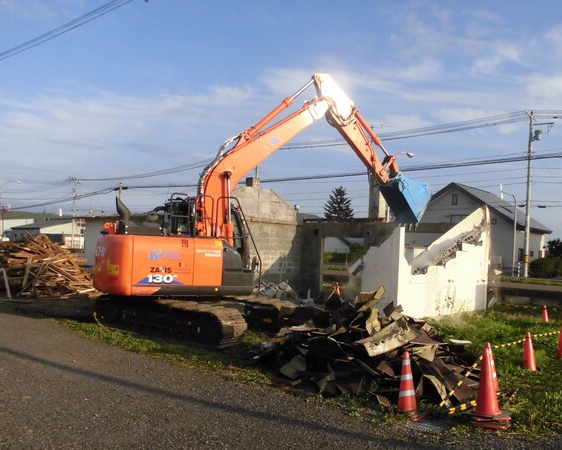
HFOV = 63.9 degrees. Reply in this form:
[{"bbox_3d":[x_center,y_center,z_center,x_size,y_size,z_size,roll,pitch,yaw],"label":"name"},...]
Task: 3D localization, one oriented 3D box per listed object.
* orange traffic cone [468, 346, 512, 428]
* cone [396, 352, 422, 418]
[{"bbox_3d":[2.031,1.561,4.370,0.390,0.740,0.390,2,-2,0],"label":"orange traffic cone"},{"bbox_3d":[1.288,1.598,4.500,0.340,0.690,0.340,2,-2,0],"label":"cone"}]

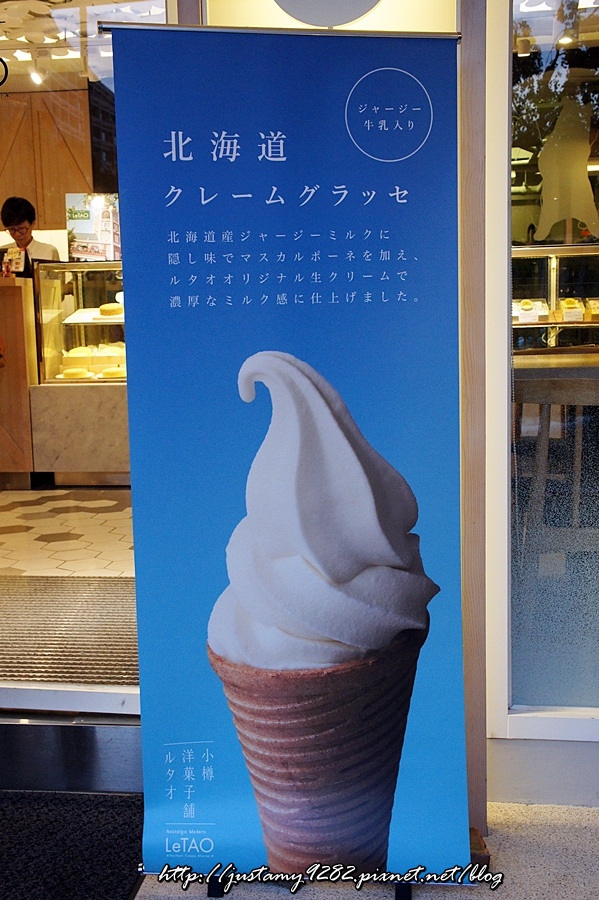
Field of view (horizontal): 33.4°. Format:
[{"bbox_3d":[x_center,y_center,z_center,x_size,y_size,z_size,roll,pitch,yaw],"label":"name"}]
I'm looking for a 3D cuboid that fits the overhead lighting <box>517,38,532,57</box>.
[{"bbox_3d":[1.396,-2.495,6.200,0.080,0.105,0.080,0,10,7],"label":"overhead lighting"}]

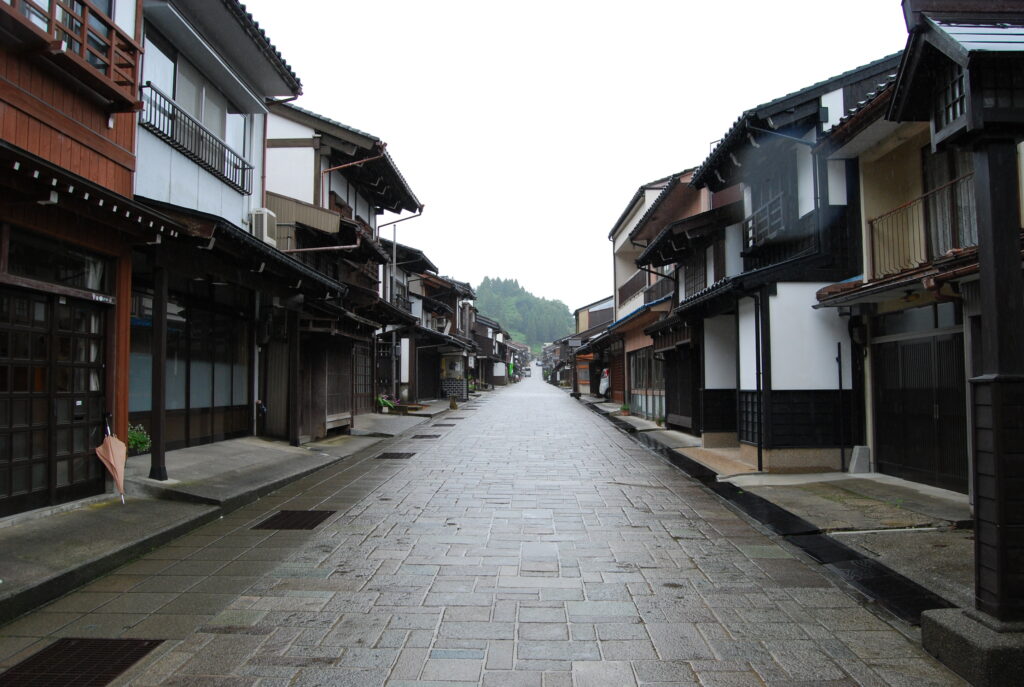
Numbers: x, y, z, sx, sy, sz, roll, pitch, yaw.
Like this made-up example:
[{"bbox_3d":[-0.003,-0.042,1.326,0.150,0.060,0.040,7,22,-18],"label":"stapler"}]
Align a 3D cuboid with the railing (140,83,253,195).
[{"bbox_3d":[-4.016,-2.534,10.036,0.160,0.430,3.300,0,-3,0],"label":"railing"}]

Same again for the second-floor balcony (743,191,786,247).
[{"bbox_3d":[4.482,-2.051,13.384,0.260,0.580,2.200,0,-3,1],"label":"second-floor balcony"}]

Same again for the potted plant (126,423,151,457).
[{"bbox_3d":[-4.825,1.242,9.900,0.380,0.460,0.400,0,-3,0],"label":"potted plant"}]

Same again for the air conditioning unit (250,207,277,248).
[{"bbox_3d":[-4.041,-1.849,12.585,0.260,0.570,0.600,0,-3,0],"label":"air conditioning unit"}]

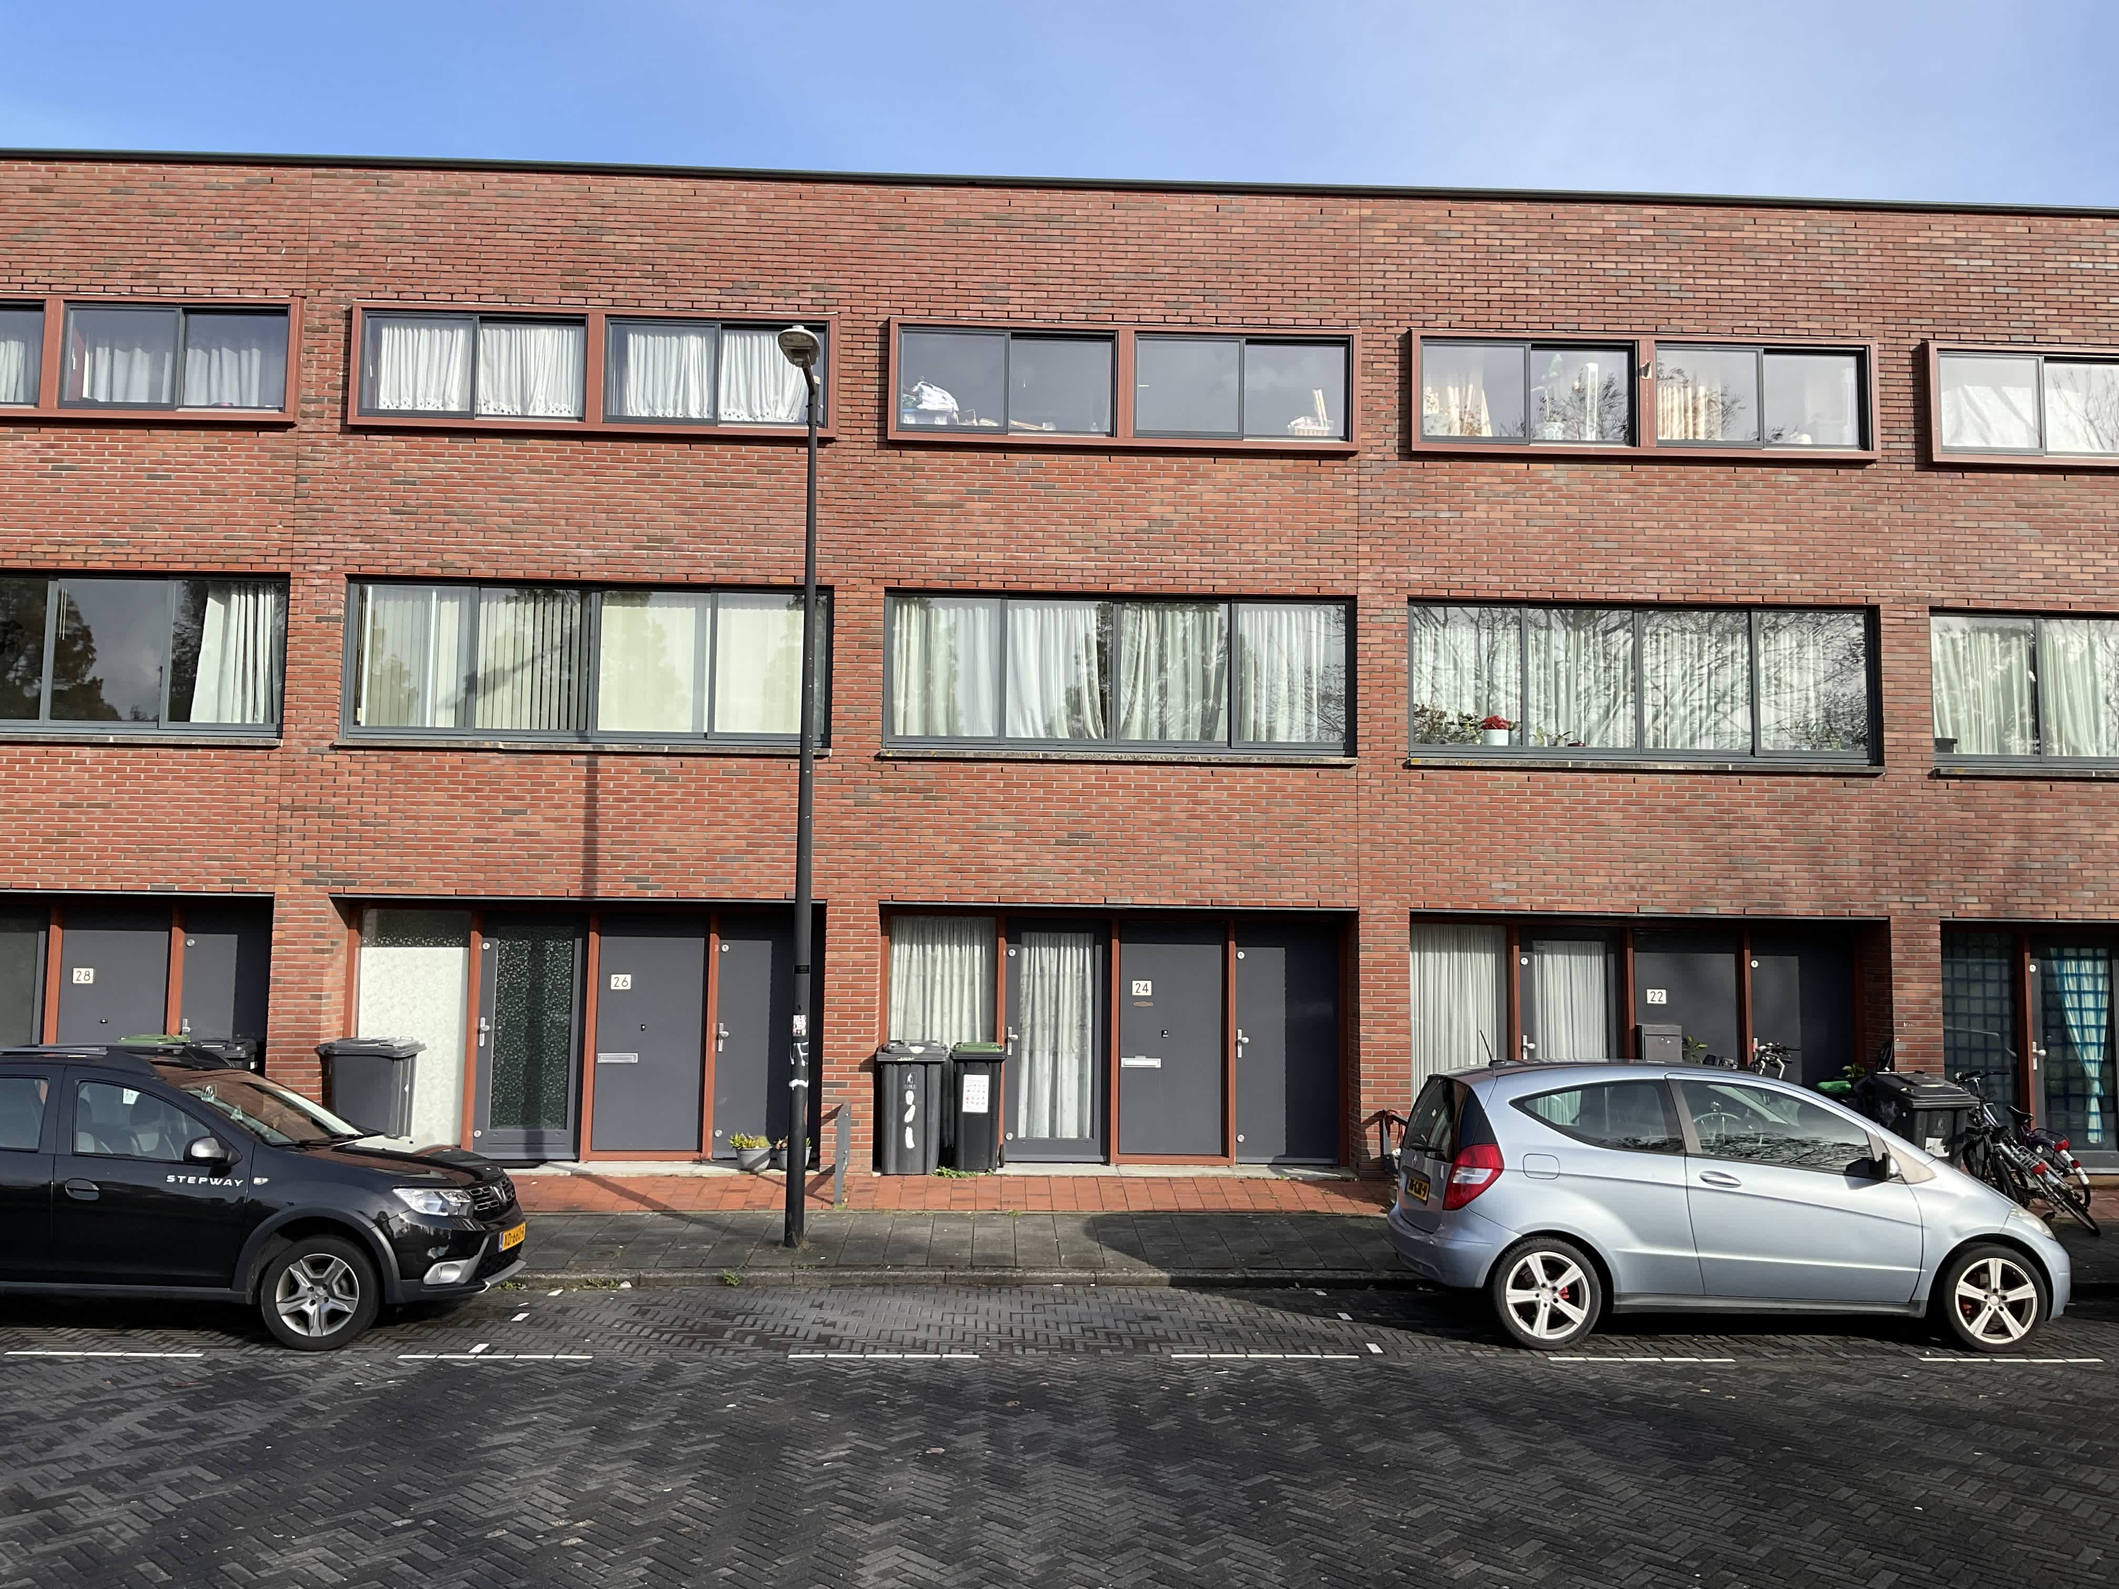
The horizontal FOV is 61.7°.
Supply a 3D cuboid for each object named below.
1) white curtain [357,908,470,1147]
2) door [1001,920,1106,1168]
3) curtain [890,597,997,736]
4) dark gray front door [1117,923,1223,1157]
[{"bbox_3d":[-5.500,2.005,15.090,0.924,2.048,0.060,1,-6,-2],"label":"white curtain"},{"bbox_3d":[-0.037,2.141,15.392,0.888,2.080,0.080,1,-5,-2],"label":"door"},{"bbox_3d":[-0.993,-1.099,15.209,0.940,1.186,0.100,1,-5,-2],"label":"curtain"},{"bbox_3d":[0.949,2.091,15.242,0.914,1.975,0.070,1,-5,-2],"label":"dark gray front door"}]

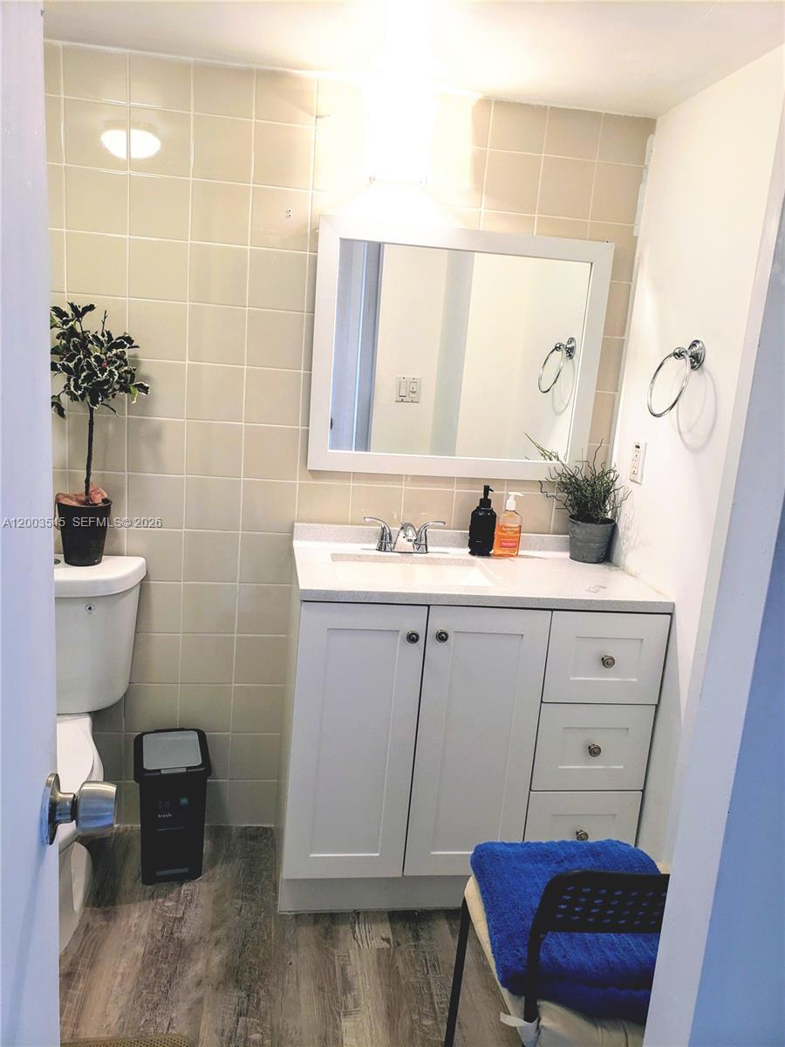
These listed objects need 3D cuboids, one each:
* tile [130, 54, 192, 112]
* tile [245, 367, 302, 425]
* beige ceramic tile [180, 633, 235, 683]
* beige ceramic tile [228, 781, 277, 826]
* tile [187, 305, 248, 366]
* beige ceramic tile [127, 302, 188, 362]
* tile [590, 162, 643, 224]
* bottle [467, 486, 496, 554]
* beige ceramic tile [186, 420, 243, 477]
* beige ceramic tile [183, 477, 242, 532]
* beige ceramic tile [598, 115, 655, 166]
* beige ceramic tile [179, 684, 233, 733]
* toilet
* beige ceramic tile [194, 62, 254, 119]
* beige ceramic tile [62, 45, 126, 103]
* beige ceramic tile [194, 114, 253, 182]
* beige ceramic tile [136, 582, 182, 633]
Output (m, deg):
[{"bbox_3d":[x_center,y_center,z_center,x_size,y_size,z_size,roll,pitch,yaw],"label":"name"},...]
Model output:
[{"bbox_3d":[-0.570,-1.086,1.939,0.150,0.121,0.009,2,12,-9],"label":"tile"},{"bbox_3d":[-0.328,-0.347,2.164,0.148,0.148,0.010,2,12,-9],"label":"tile"},{"bbox_3d":[-0.537,0.397,2.291,0.151,0.151,0.010,3,12,-9],"label":"beige ceramic tile"},{"bbox_3d":[-0.422,0.855,2.421,0.152,0.152,0.010,3,12,-9],"label":"beige ceramic tile"},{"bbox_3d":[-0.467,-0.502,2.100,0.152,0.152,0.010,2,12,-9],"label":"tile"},{"bbox_3d":[-0.619,-0.508,2.076,0.151,0.151,0.010,3,12,-9],"label":"beige ceramic tile"},{"bbox_3d":[0.621,-0.908,2.180,0.134,0.152,0.010,3,12,-9],"label":"tile"},{"bbox_3d":[0.260,-0.011,2.241,0.075,0.199,0.074,4,12,-1],"label":"bottle"},{"bbox_3d":[-0.491,-0.202,2.163,0.151,0.151,0.010,3,12,-9],"label":"beige ceramic tile"},{"bbox_3d":[-0.502,-0.053,2.195,0.152,0.152,0.010,2,12,-9],"label":"beige ceramic tile"},{"bbox_3d":[0.636,-1.042,2.146,0.149,0.123,0.010,2,12,-9],"label":"beige ceramic tile"},{"bbox_3d":[-0.547,0.546,2.322,0.152,0.152,0.010,2,12,-9],"label":"beige ceramic tile"},{"bbox_3d":[-0.874,0.567,1.883,0.446,0.853,0.690,2,12,-9],"label":"toilet"},{"bbox_3d":[-0.424,-1.091,1.984,0.148,0.120,0.010,2,12,-9],"label":"beige ceramic tile"},{"bbox_3d":[-0.726,-1.098,1.929,0.152,0.120,0.010,2,12,-9],"label":"beige ceramic tile"},{"bbox_3d":[-0.432,-0.951,2.004,0.151,0.151,0.010,3,12,-9],"label":"beige ceramic tile"},{"bbox_3d":[-0.678,0.241,2.243,0.148,0.148,0.010,2,12,-9],"label":"beige ceramic tile"}]

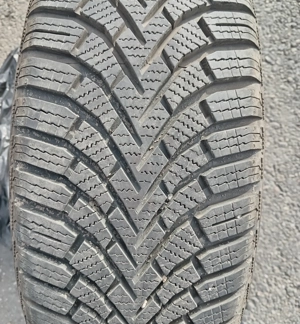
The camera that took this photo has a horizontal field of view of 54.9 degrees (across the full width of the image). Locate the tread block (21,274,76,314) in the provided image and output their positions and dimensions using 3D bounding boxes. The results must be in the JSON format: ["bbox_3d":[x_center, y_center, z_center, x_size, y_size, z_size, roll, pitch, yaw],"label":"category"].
[{"bbox_3d":[-0.076,0.099,0.220,0.041,0.011,0.022,17,110,-2],"label":"tread block"}]

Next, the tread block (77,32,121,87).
[{"bbox_3d":[-0.031,-0.065,0.188,0.020,0.009,0.037,-44,80,-6],"label":"tread block"}]

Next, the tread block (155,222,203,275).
[{"bbox_3d":[0.020,0.061,0.214,0.034,0.009,0.023,-39,102,5],"label":"tread block"}]

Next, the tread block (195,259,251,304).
[{"bbox_3d":[0.051,0.083,0.206,0.047,0.013,0.018,-13,111,-14],"label":"tread block"}]

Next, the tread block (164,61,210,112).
[{"bbox_3d":[0.025,-0.055,0.211,0.037,0.008,0.020,-36,85,-9],"label":"tread block"}]

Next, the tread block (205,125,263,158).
[{"bbox_3d":[0.058,-0.015,0.194,0.050,0.013,0.018,-12,93,-21],"label":"tread block"}]

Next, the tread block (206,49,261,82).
[{"bbox_3d":[0.060,-0.066,0.201,0.053,0.013,0.024,-11,82,-23],"label":"tread block"}]

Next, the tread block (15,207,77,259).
[{"bbox_3d":[-0.070,0.047,0.194,0.050,0.013,0.029,13,103,13],"label":"tread block"}]

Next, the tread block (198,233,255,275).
[{"bbox_3d":[0.058,0.069,0.220,0.043,0.010,0.020,-21,106,-5],"label":"tread block"}]

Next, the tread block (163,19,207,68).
[{"bbox_3d":[0.024,-0.078,0.193,0.037,0.009,0.019,-37,84,-14],"label":"tread block"}]

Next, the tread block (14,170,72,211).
[{"bbox_3d":[-0.073,0.019,0.201,0.042,0.010,0.018,16,96,2],"label":"tread block"}]

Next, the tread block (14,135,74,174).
[{"bbox_3d":[-0.073,-0.005,0.201,0.045,0.011,0.018,13,91,3],"label":"tread block"}]

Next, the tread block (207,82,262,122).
[{"bbox_3d":[0.060,-0.042,0.208,0.042,0.012,0.025,-9,85,-9],"label":"tread block"}]

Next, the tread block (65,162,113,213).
[{"bbox_3d":[-0.036,0.015,0.183,0.036,0.009,0.014,45,95,0],"label":"tread block"}]

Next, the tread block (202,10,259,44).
[{"bbox_3d":[0.063,-0.100,0.221,0.045,0.013,0.028,-3,73,-9],"label":"tread block"}]

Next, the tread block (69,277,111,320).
[{"bbox_3d":[-0.044,0.105,0.226,0.015,0.009,0.039,-41,105,15],"label":"tread block"}]

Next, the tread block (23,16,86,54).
[{"bbox_3d":[-0.068,-0.090,0.211,0.047,0.011,0.028,9,76,6],"label":"tread block"}]

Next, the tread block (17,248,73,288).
[{"bbox_3d":[-0.076,0.077,0.212,0.042,0.010,0.019,22,106,-2],"label":"tread block"}]

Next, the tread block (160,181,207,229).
[{"bbox_3d":[0.022,0.029,0.208,0.036,0.008,0.016,-36,97,1],"label":"tread block"}]

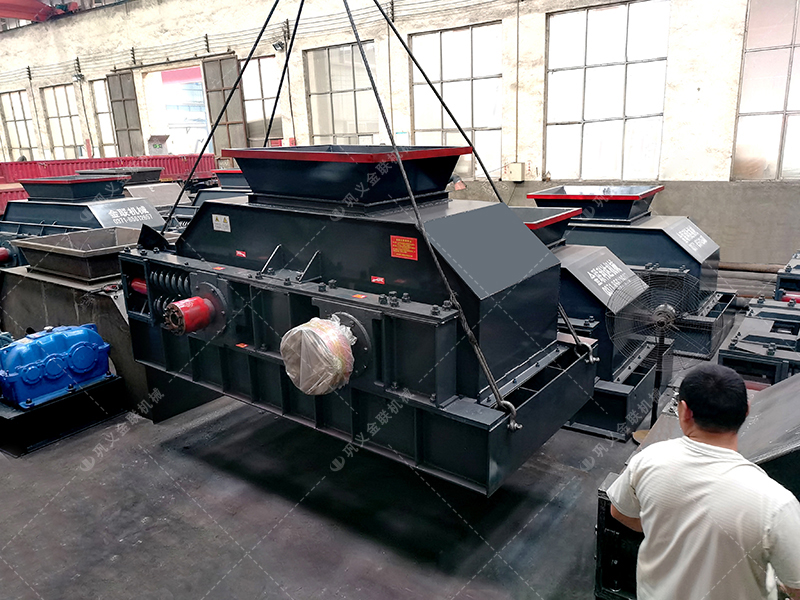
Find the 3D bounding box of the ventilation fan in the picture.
[{"bbox_3d":[1.860,0.428,4.358,0.760,1.360,0.450,5,17,23],"label":"ventilation fan"}]

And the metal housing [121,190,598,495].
[{"bbox_3d":[-0.487,-0.174,3.972,3.140,1.585,1.710,11,20,35],"label":"metal housing"}]

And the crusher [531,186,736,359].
[{"bbox_3d":[2.220,-0.507,7.206,3.140,1.585,1.560,9,20,36],"label":"crusher"}]

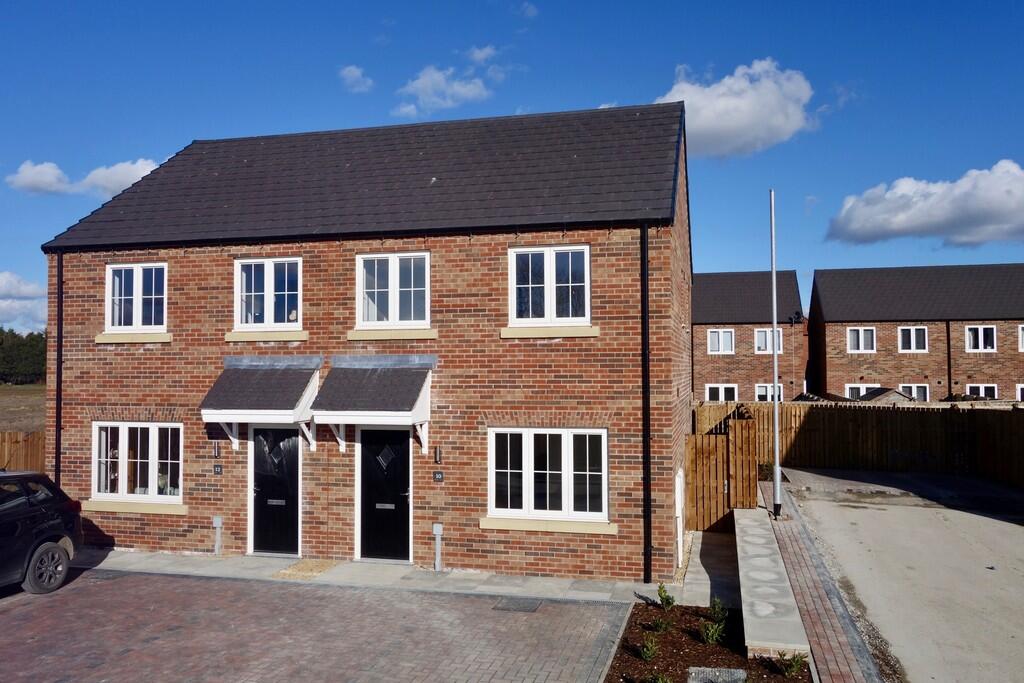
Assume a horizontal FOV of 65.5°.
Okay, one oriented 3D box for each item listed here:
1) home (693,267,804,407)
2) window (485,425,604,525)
[{"bbox_3d":[9.044,0.447,39.689,9.500,7.700,7.800,-1,-2,13],"label":"home"},{"bbox_3d":[0.523,1.928,11.593,1.762,1.300,0.090,-1,-2,12],"label":"window"}]

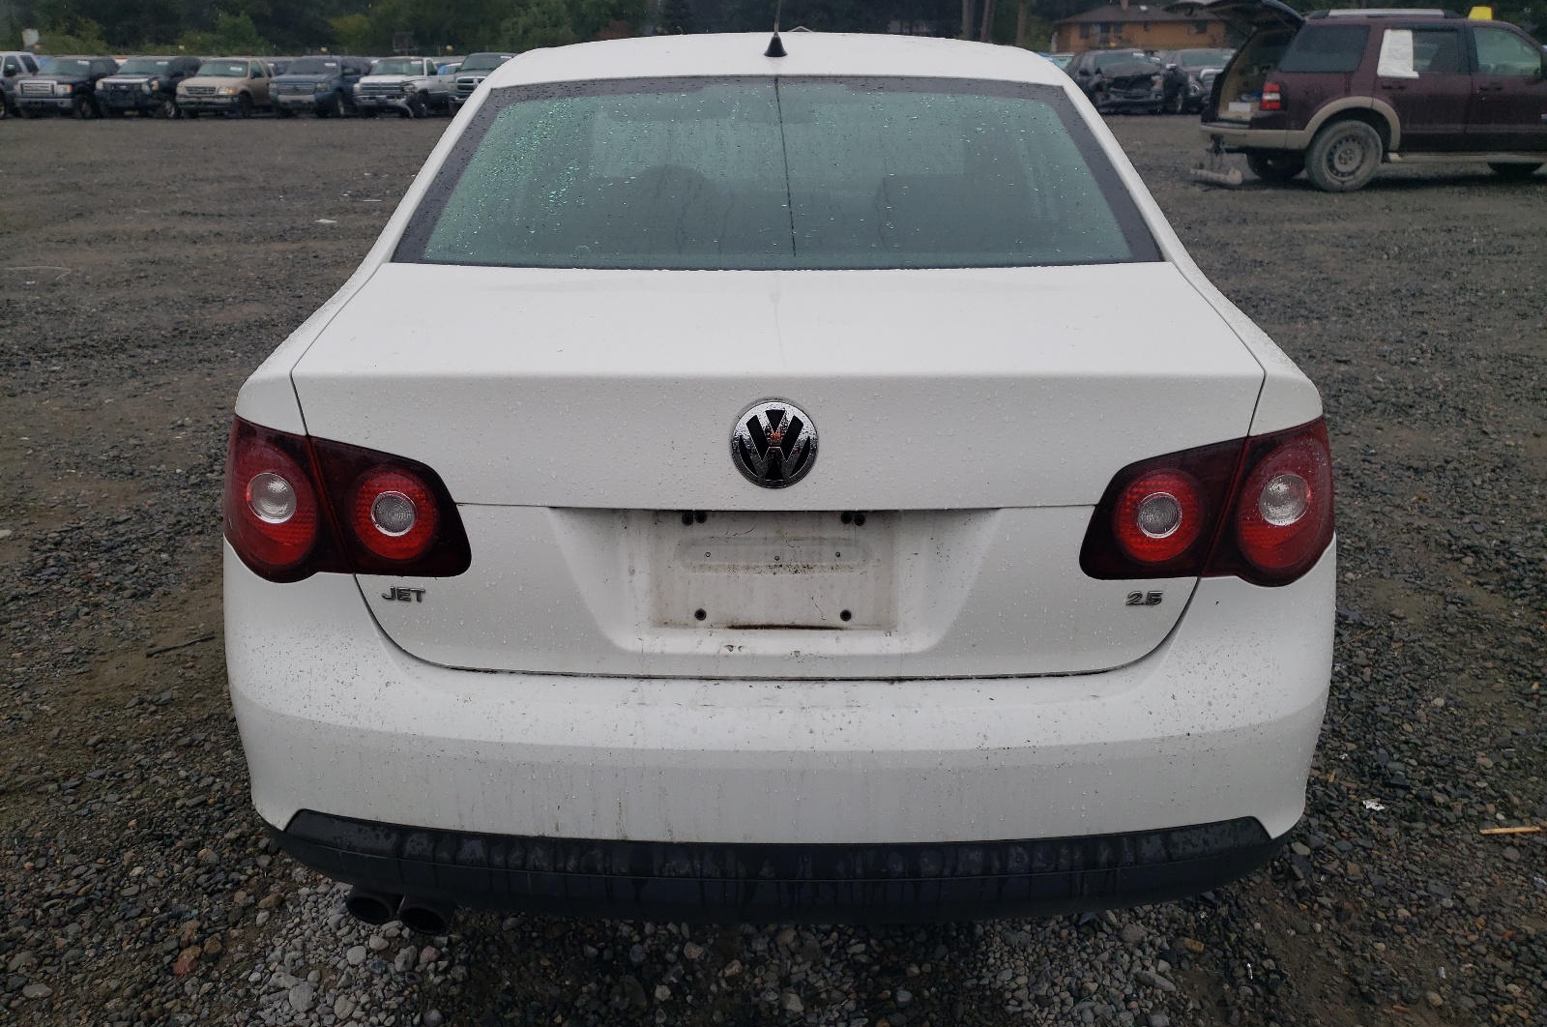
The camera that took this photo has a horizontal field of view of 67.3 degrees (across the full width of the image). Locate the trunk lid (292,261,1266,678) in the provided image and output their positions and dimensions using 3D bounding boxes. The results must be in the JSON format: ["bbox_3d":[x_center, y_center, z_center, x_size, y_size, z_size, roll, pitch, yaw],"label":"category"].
[{"bbox_3d":[0.004,-0.101,1.651,1.240,0.430,0.600,0,21,1],"label":"trunk lid"}]

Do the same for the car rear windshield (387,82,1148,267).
[{"bbox_3d":[0.010,-0.603,2.048,1.250,0.085,0.660,0,48,1],"label":"car rear windshield"}]

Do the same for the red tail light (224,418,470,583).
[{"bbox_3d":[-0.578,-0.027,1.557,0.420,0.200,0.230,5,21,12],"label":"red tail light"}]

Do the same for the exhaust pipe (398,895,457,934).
[{"bbox_3d":[-0.488,0.553,1.687,0.070,0.066,0.150,0,21,1],"label":"exhaust pipe"}]

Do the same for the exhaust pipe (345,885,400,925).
[{"bbox_3d":[-0.561,0.539,1.694,0.070,0.066,0.150,0,21,1],"label":"exhaust pipe"}]

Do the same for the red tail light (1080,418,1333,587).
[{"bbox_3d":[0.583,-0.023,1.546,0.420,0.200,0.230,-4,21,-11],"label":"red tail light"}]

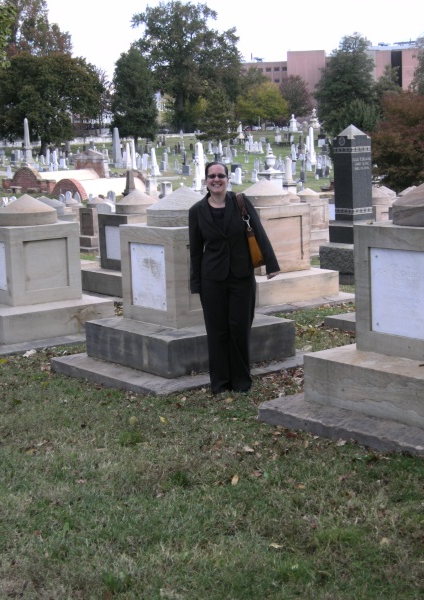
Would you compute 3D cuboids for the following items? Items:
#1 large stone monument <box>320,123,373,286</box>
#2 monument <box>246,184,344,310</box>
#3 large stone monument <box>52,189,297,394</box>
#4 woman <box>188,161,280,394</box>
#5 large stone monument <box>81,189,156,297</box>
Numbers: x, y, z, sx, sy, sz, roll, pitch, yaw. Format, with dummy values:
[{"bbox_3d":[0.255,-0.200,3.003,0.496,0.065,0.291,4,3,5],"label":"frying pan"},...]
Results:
[{"bbox_3d":[1.969,-1.335,15.004,0.680,2.190,0.680,-8,10,-35],"label":"large stone monument"},{"bbox_3d":[0.688,-0.760,13.246,1.249,1.450,1.249,-8,10,-34],"label":"monument"},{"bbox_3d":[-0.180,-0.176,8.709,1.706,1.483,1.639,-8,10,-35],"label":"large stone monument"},{"bbox_3d":[0.155,-0.165,7.731,0.630,1.645,0.360,-2,8,1],"label":"woman"},{"bbox_3d":[-1.049,-0.858,15.355,1.238,1.450,1.238,-8,10,-34],"label":"large stone monument"}]

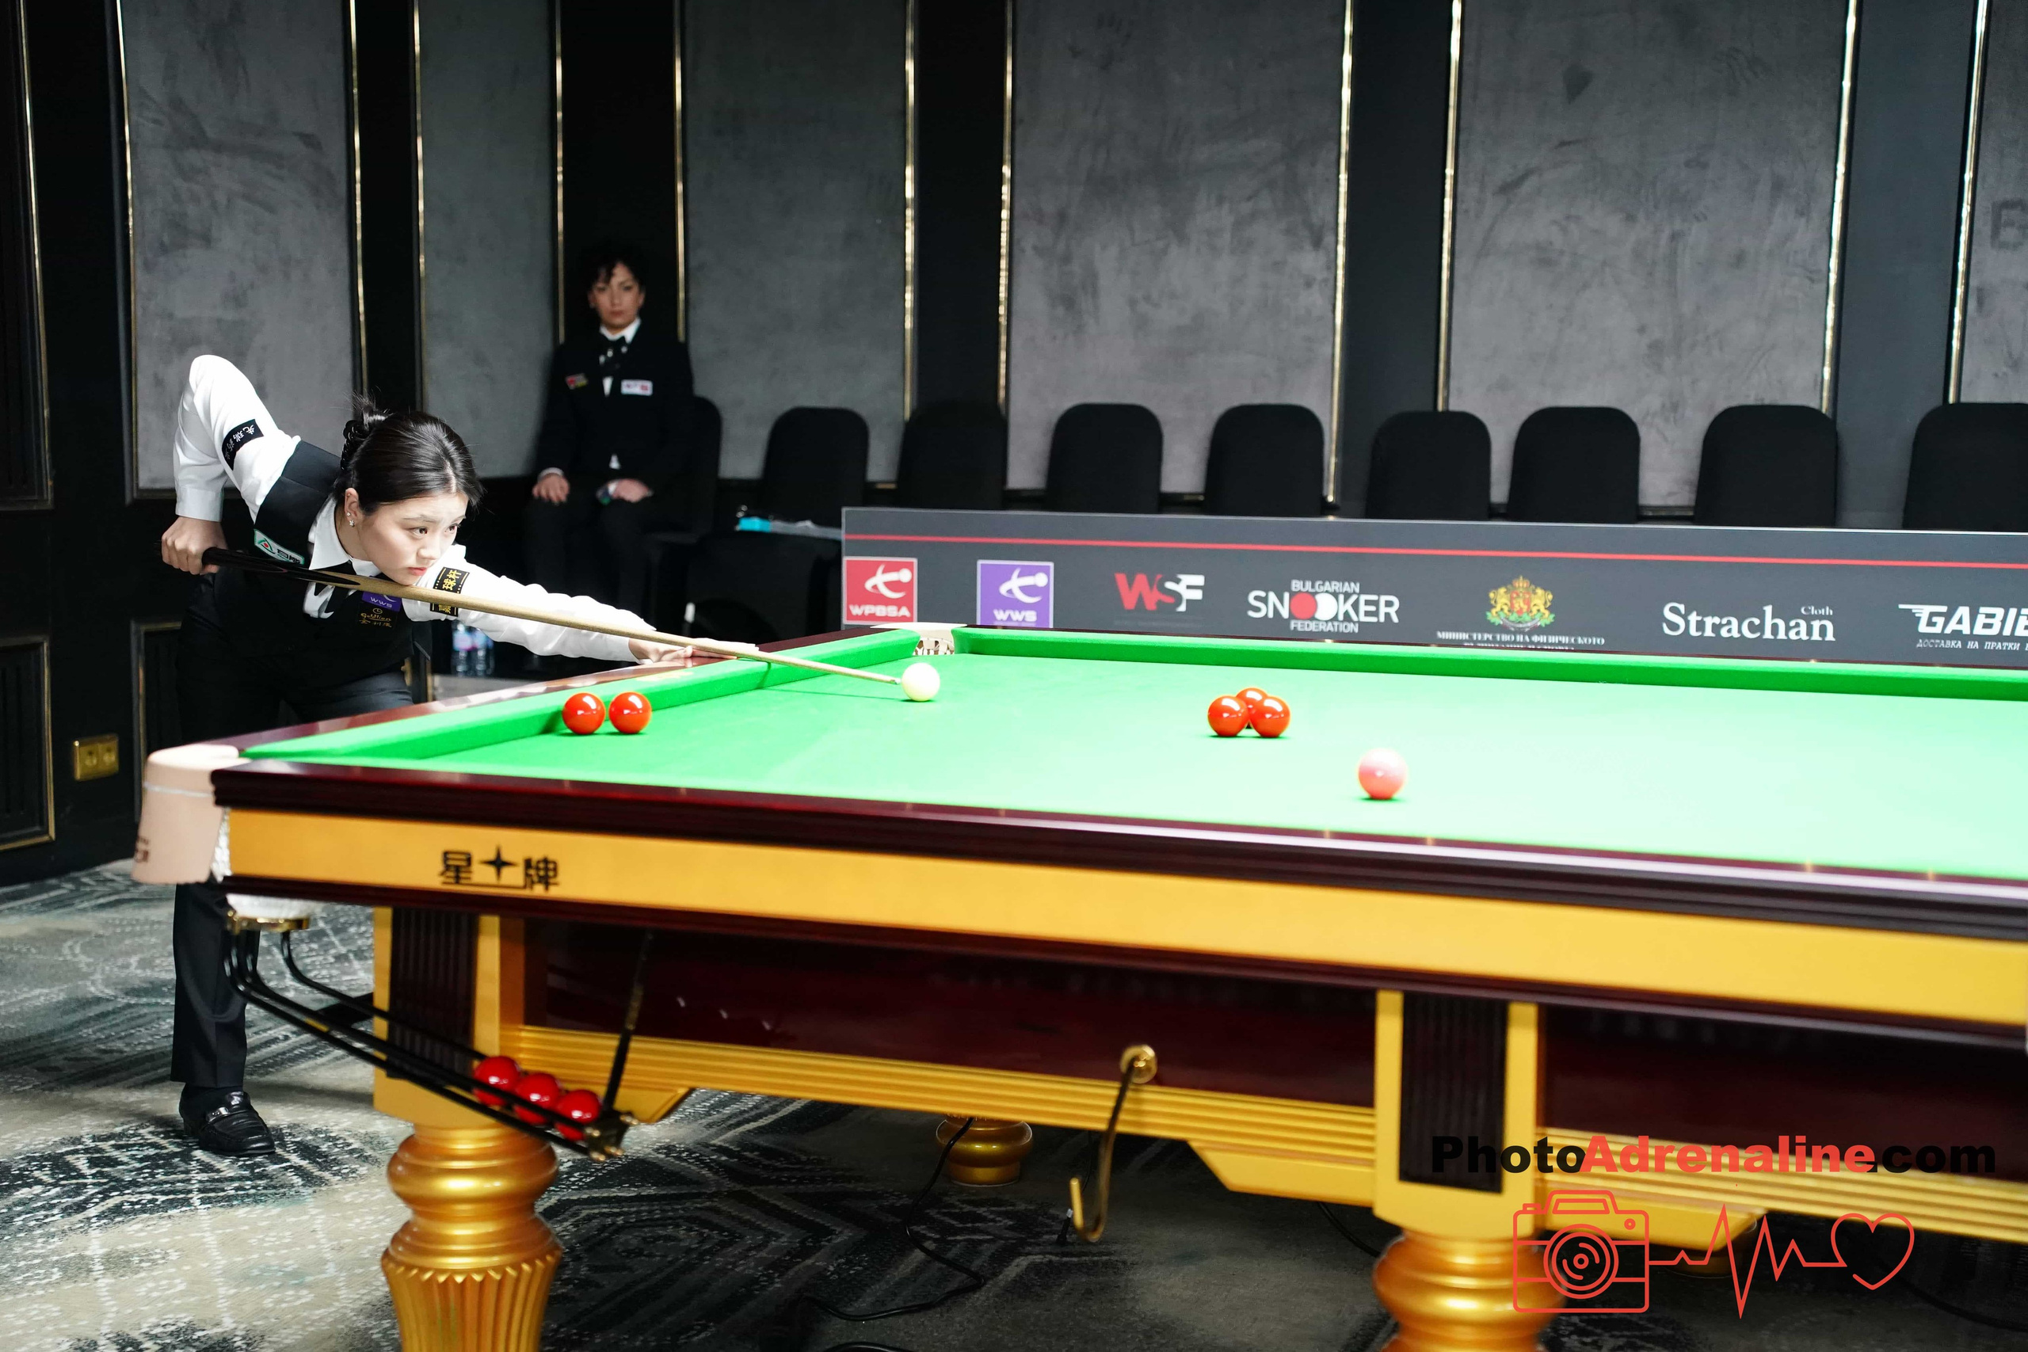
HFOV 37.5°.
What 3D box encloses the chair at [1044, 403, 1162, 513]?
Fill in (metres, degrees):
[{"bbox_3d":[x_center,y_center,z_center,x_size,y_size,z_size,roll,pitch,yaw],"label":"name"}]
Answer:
[{"bbox_3d":[0.198,-0.329,8.974,0.460,0.970,0.560,3,6,21],"label":"chair"}]

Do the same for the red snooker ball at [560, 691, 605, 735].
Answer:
[{"bbox_3d":[-0.533,0.047,3.700,0.052,0.052,0.052,1,6,0],"label":"red snooker ball"}]

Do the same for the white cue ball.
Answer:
[{"bbox_3d":[-0.128,0.009,4.110,0.052,0.052,0.052,1,6,0],"label":"white cue ball"}]

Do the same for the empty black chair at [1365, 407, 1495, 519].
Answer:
[{"bbox_3d":[1.052,-0.249,7.940,0.430,0.900,0.520,3,6,20],"label":"empty black chair"}]

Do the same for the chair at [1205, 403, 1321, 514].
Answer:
[{"bbox_3d":[0.672,-0.310,8.794,0.460,0.970,0.560,3,6,21],"label":"chair"}]

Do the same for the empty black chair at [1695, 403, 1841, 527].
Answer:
[{"bbox_3d":[1.850,-0.226,7.490,0.430,0.900,0.520,3,6,20],"label":"empty black chair"}]

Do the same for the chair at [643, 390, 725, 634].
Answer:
[{"bbox_3d":[-1.100,-0.374,8.785,0.430,0.900,0.520,2,6,15],"label":"chair"}]

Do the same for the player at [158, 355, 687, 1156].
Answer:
[{"bbox_3d":[-0.877,0.157,4.614,1.050,1.290,0.550,4,6,27],"label":"player"}]

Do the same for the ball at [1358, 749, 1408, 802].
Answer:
[{"bbox_3d":[0.396,0.105,3.200,0.052,0.052,0.052,1,6,0],"label":"ball"}]

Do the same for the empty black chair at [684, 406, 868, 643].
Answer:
[{"bbox_3d":[-0.645,-0.336,8.784,0.430,0.900,0.520,2,6,14],"label":"empty black chair"}]

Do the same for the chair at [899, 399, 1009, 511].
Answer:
[{"bbox_3d":[-0.256,-0.342,8.640,0.430,0.900,0.520,3,6,20],"label":"chair"}]

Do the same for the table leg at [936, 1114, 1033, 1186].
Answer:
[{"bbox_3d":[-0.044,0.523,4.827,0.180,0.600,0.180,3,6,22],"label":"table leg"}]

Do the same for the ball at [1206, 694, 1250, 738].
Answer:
[{"bbox_3d":[0.277,0.051,3.845,0.052,0.052,0.052,1,6,0],"label":"ball"}]

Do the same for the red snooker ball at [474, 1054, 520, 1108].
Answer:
[{"bbox_3d":[-0.531,0.417,3.070,0.052,0.052,0.052,1,6,0],"label":"red snooker ball"}]

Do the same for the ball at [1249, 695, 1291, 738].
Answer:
[{"bbox_3d":[0.321,0.051,3.755,0.052,0.052,0.052,1,6,0],"label":"ball"}]

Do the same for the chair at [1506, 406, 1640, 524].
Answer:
[{"bbox_3d":[1.406,-0.242,7.740,0.430,0.900,0.520,3,6,20],"label":"chair"}]

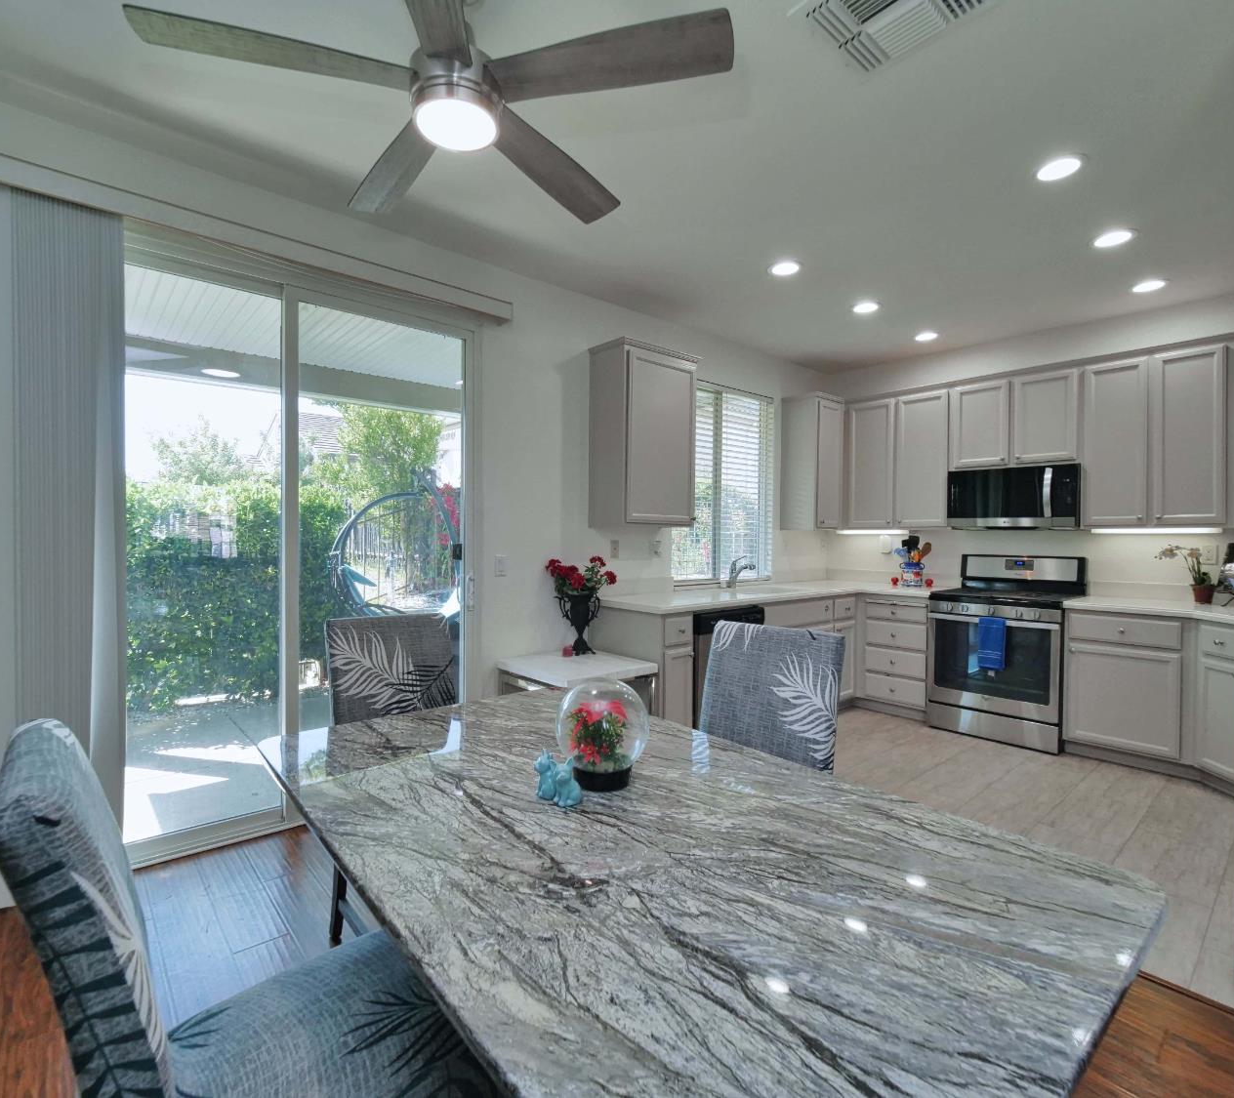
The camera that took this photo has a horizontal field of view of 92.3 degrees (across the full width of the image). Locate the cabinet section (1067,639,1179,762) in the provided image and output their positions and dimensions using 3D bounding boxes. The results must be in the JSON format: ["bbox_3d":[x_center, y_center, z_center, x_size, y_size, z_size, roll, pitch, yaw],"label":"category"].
[{"bbox_3d":[3.127,0.870,3.638,0.500,0.594,0.511,0,1,-45],"label":"cabinet section"}]

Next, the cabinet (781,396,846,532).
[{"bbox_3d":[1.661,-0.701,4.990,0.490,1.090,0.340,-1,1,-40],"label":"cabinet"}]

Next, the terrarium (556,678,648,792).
[{"bbox_3d":[-0.032,0.408,1.340,0.205,0.235,0.205,0,1,0],"label":"terrarium"}]

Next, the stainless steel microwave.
[{"bbox_3d":[2.788,-0.344,4.129,0.415,0.420,0.759,-1,1,-40],"label":"stainless steel microwave"}]

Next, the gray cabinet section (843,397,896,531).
[{"bbox_3d":[2.155,-0.679,4.896,0.320,1.019,0.385,0,1,-45],"label":"gray cabinet section"}]

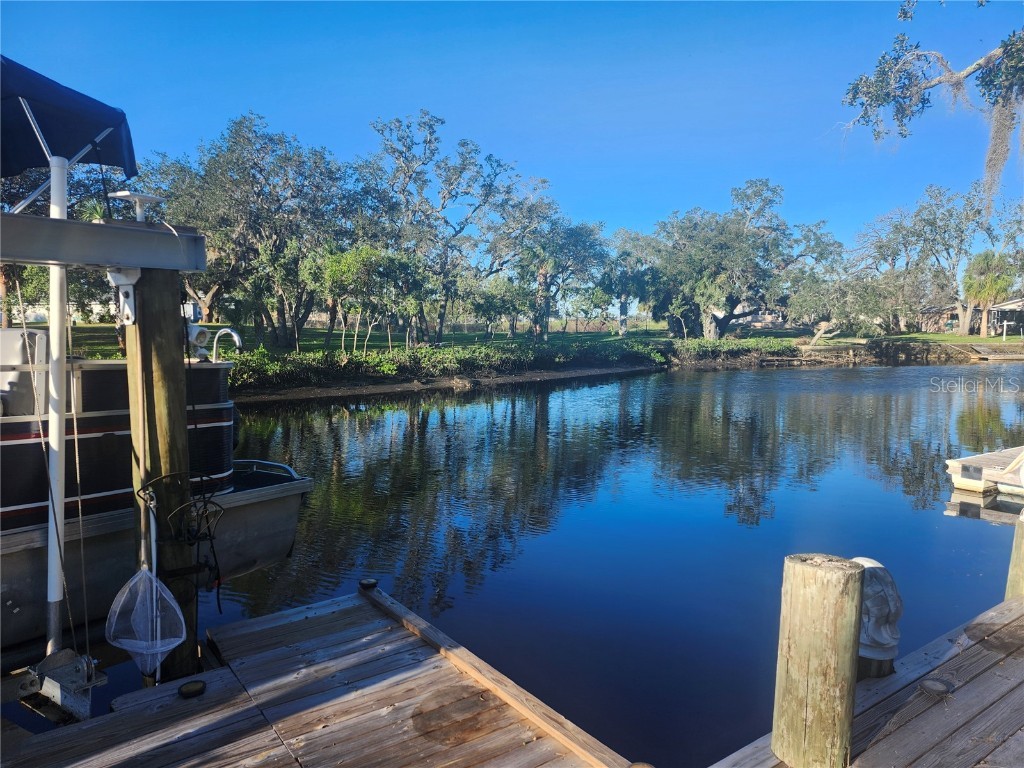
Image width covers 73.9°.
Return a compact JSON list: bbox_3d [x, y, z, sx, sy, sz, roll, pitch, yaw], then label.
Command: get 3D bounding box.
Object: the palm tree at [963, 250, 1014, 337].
[{"bbox_3d":[36.949,-6.997,52.760,3.548,6.614,3.700,0,6,0],"label":"palm tree"}]

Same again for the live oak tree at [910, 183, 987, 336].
[{"bbox_3d":[34.968,-9.826,54.382,6.110,11.954,6.800,0,6,0],"label":"live oak tree"}]

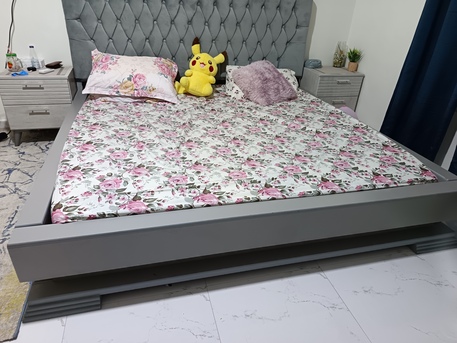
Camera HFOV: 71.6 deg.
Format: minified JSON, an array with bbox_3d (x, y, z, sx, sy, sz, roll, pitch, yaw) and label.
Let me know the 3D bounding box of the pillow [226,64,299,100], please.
[{"bbox_3d":[0.290,-0.790,2.830,0.659,0.135,0.464,3,40,-5],"label":"pillow"}]

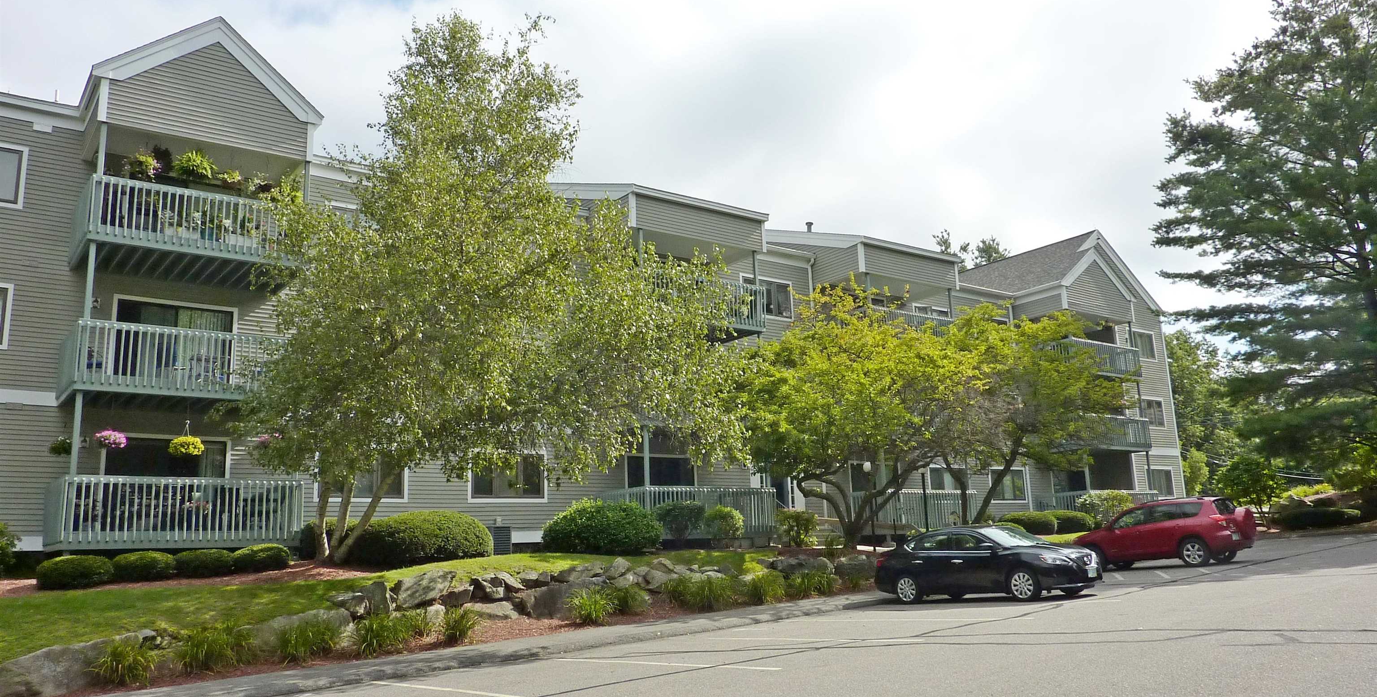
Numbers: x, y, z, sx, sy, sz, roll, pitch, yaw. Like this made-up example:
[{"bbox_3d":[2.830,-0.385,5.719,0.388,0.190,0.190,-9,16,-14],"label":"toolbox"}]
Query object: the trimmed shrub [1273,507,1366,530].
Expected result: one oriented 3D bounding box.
[{"bbox_3d":[23.435,6.354,37.053,1.600,0.746,2.767,7,-14,-39],"label":"trimmed shrub"}]

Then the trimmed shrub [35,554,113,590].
[{"bbox_3d":[-10.079,3.667,16.320,1.087,0.548,1.087,6,-14,-36],"label":"trimmed shrub"}]

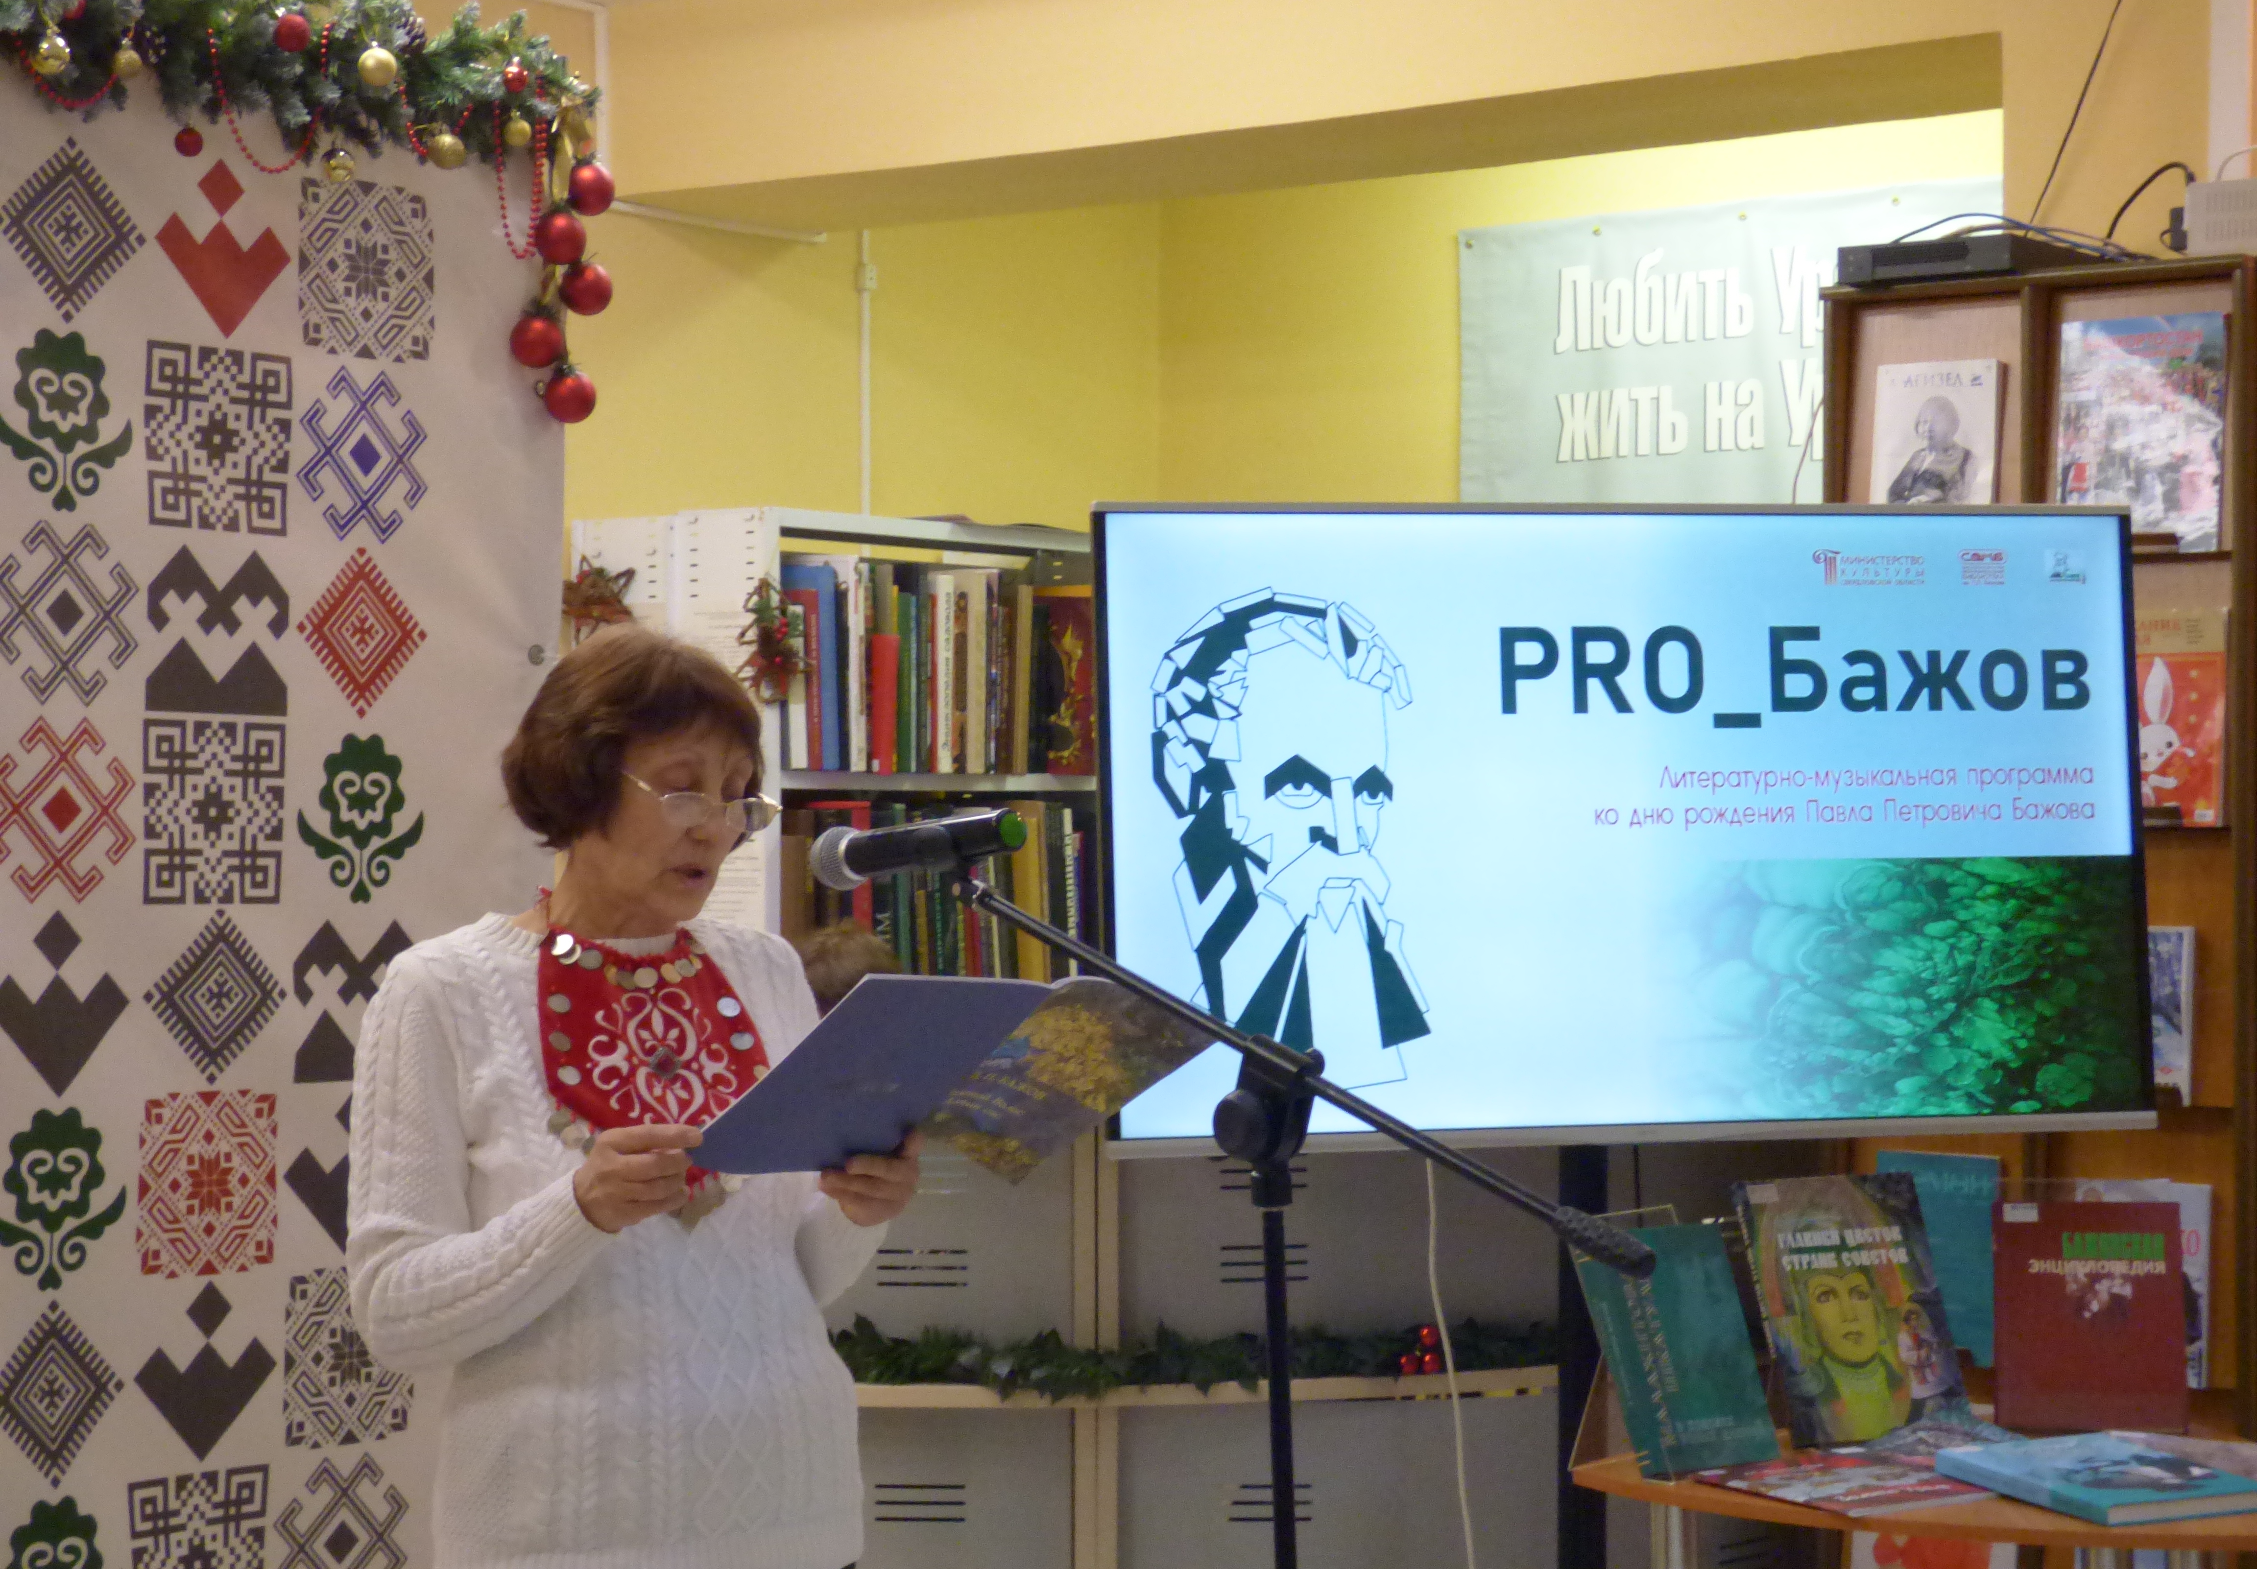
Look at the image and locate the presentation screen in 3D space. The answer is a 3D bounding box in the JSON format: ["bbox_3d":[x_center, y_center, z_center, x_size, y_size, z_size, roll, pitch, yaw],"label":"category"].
[{"bbox_3d":[0.565,0.045,4.838,1.240,0.715,0.060,-1,-4,-14],"label":"presentation screen"}]

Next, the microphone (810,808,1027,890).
[{"bbox_3d":[-0.170,0.050,3.440,0.052,0.052,0.240,0,-7,-42],"label":"microphone"}]

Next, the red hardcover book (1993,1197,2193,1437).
[{"bbox_3d":[1.078,0.601,4.827,0.207,0.267,0.038,0,-24,10],"label":"red hardcover book"}]

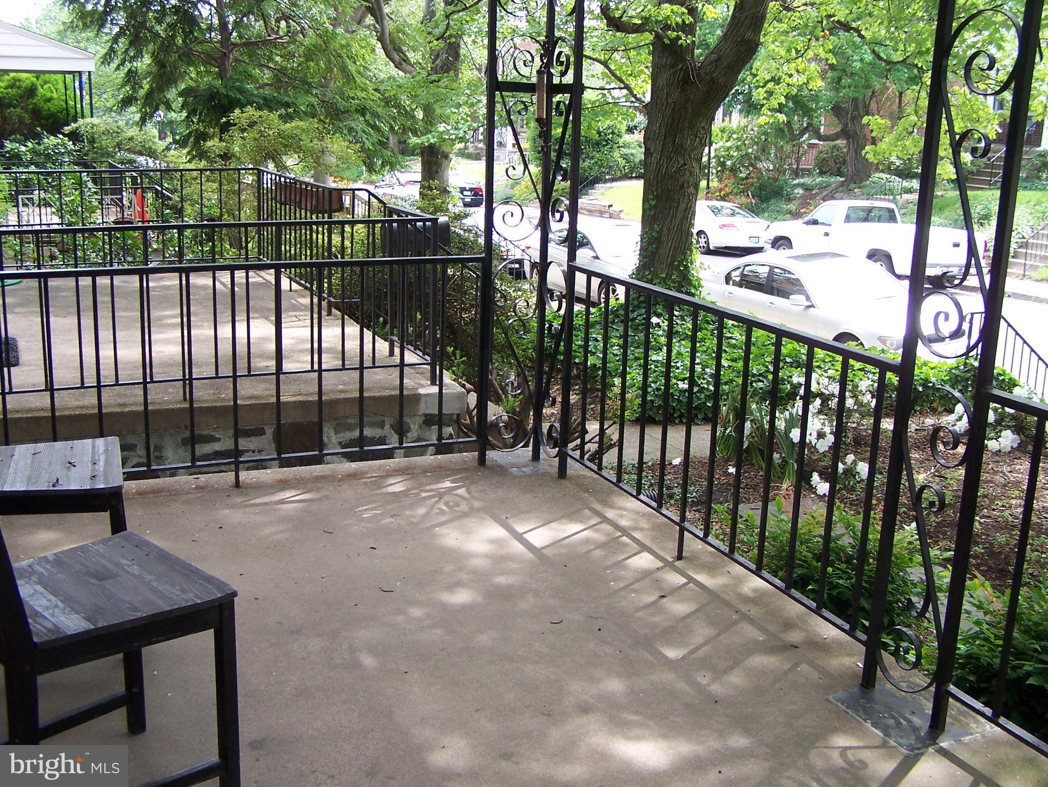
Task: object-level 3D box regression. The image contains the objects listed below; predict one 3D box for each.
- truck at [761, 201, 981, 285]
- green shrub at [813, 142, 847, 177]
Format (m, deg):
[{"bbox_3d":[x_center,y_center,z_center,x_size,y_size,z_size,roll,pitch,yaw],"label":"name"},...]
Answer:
[{"bbox_3d":[7.950,-3.558,26.670,1.990,1.830,5.600,-4,14,-24],"label":"truck"},{"bbox_3d":[10.310,-7.760,38.300,1.320,1.220,1.380,-5,16,-24],"label":"green shrub"}]

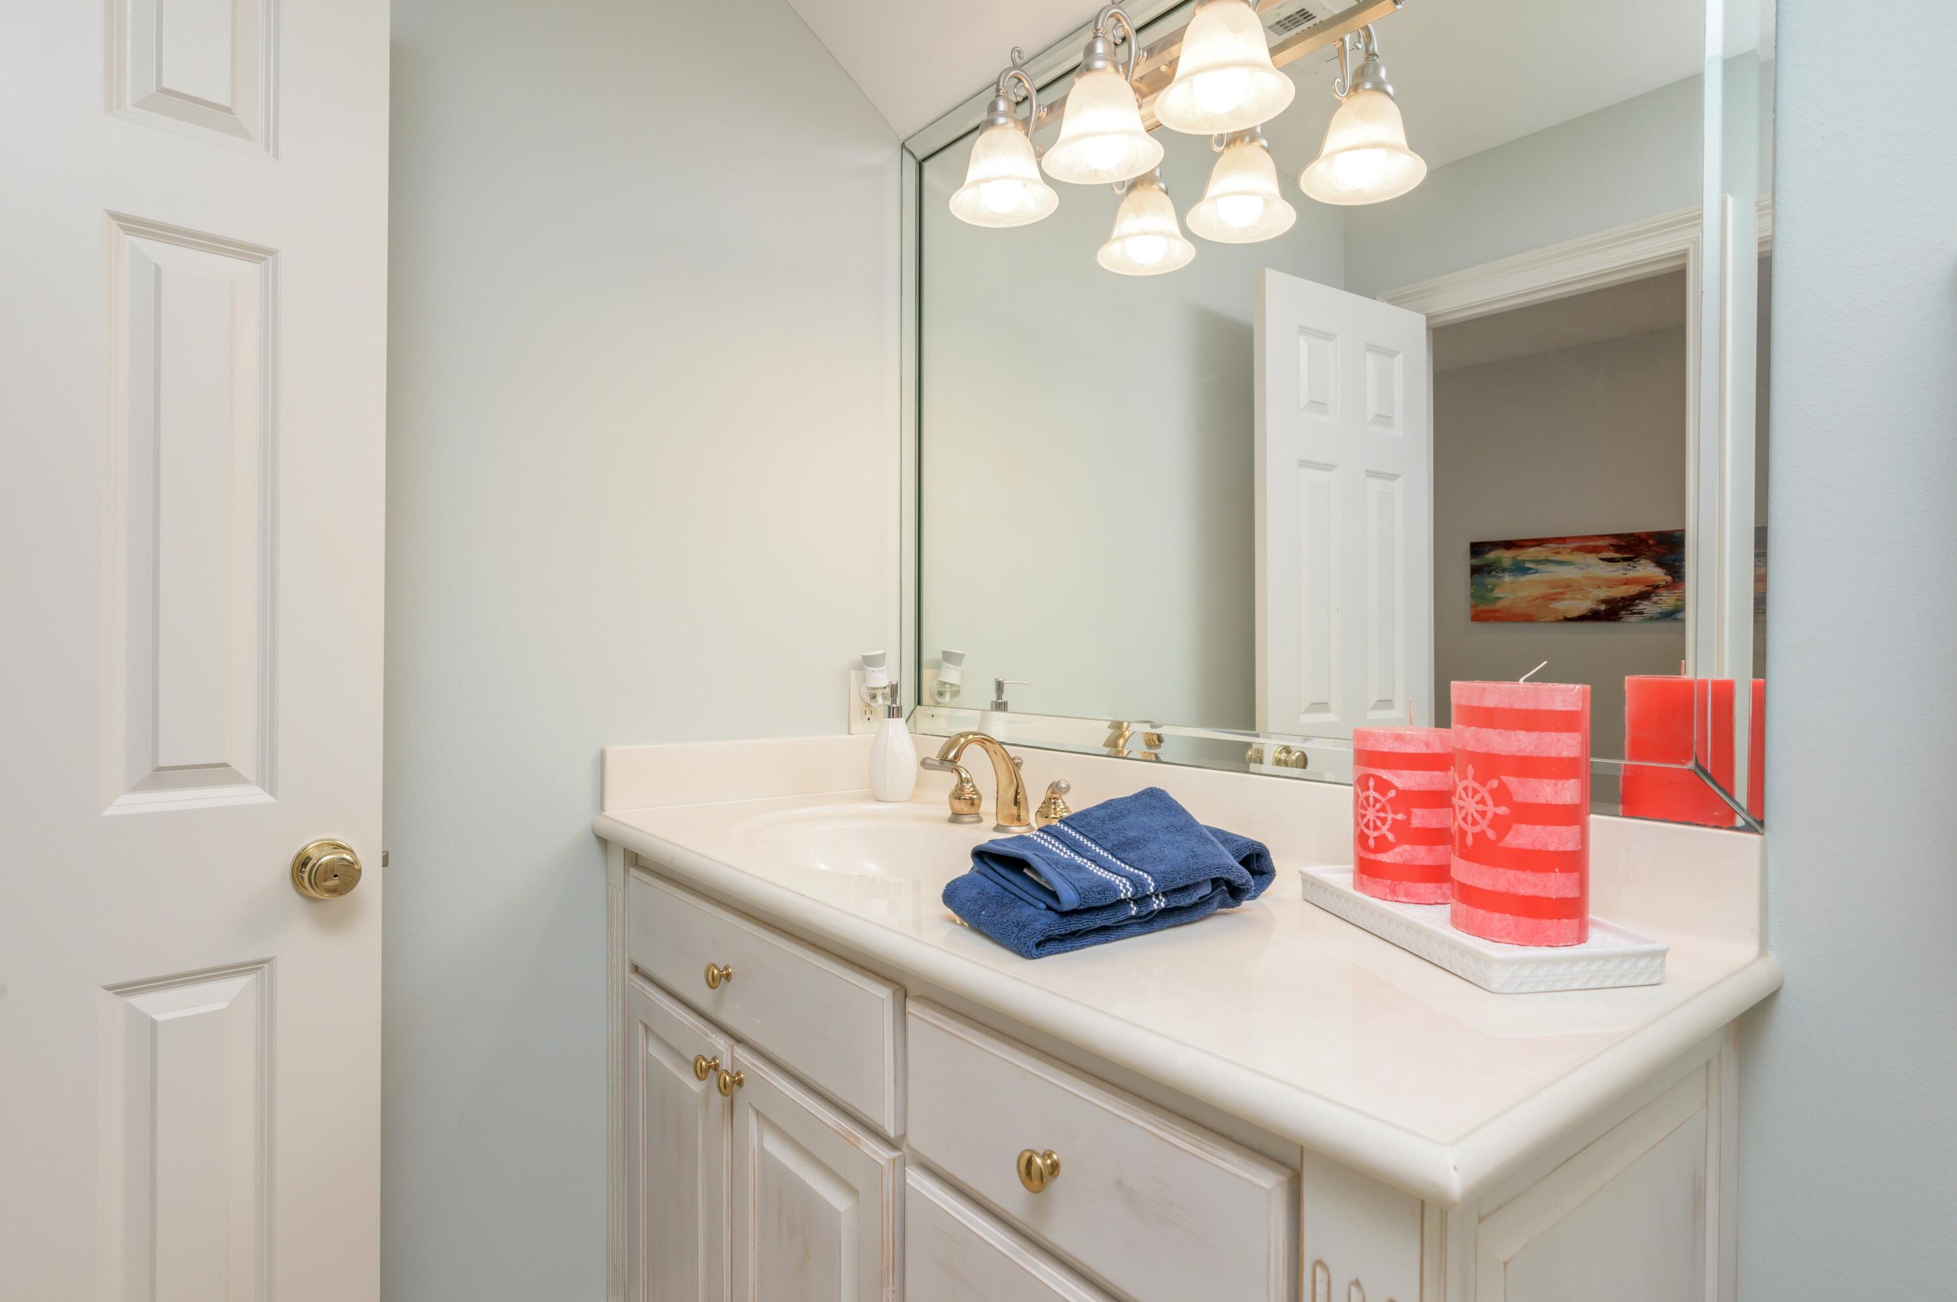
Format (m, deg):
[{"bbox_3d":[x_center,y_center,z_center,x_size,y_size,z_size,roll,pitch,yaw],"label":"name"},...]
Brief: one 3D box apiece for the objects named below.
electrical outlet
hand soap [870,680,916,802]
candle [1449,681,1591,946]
[{"bbox_3d":[-0.197,0.093,1.765,0.072,0.116,0.010,0,0,-38],"label":"electrical outlet"},{"bbox_3d":[-0.143,0.149,1.642,0.081,0.198,0.088,0,0,0],"label":"hand soap"},{"bbox_3d":[0.449,0.130,0.818,0.104,0.205,0.104,0,0,-13],"label":"candle"}]

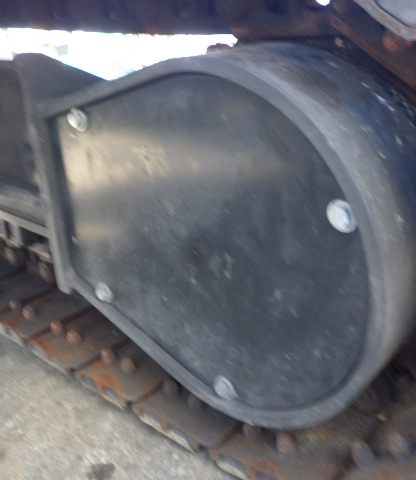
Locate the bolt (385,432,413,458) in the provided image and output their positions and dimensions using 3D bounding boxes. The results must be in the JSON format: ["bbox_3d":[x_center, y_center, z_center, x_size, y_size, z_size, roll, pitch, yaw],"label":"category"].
[{"bbox_3d":[0.218,0.235,0.593,0.025,0.021,0.025,-27,-12,-43],"label":"bolt"}]

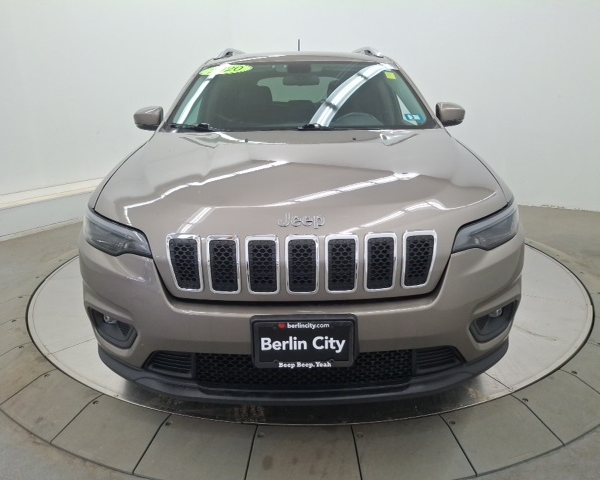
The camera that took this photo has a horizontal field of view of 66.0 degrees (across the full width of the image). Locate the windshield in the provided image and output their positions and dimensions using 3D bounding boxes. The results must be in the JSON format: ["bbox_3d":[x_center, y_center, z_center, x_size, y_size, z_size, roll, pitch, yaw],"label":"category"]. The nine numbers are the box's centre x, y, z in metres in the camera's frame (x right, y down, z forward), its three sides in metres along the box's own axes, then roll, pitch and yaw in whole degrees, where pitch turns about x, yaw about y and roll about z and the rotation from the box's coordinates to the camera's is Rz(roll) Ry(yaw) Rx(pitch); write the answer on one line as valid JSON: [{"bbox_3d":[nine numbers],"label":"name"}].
[{"bbox_3d":[-0.008,-0.874,2.723,1.450,0.160,0.880,-1,45,0],"label":"windshield"}]

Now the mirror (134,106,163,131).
[{"bbox_3d":[-0.951,-0.773,2.917,0.190,0.155,0.150,-1,17,0],"label":"mirror"}]

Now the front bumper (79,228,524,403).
[{"bbox_3d":[0.010,0.254,1.726,1.800,0.520,0.550,-1,17,0],"label":"front bumper"}]

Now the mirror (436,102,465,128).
[{"bbox_3d":[0.939,-0.802,2.917,0.190,0.155,0.150,-1,17,0],"label":"mirror"}]

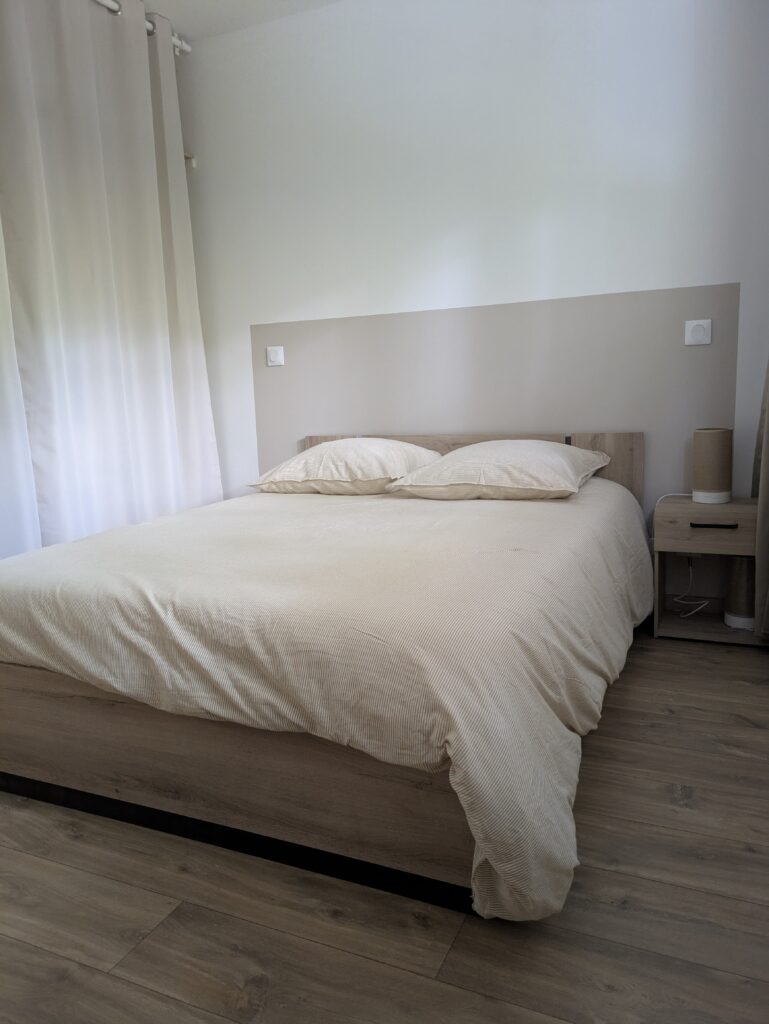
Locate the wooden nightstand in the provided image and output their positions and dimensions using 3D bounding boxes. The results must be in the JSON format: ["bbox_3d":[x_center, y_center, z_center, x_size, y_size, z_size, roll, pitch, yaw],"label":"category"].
[{"bbox_3d":[1.175,0.201,2.652,0.362,0.490,0.230,2,9,24],"label":"wooden nightstand"}]

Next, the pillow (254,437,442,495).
[{"bbox_3d":[-0.075,-0.181,2.785,0.630,0.175,0.580,2,9,24],"label":"pillow"}]

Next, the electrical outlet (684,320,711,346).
[{"bbox_3d":[1.133,-0.648,2.672,0.085,0.085,0.013,2,9,24],"label":"electrical outlet"}]

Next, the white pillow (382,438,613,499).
[{"bbox_3d":[0.404,-0.159,2.546,0.640,0.175,0.600,2,9,24],"label":"white pillow"}]

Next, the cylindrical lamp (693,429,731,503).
[{"bbox_3d":[1.146,-0.162,2.583,0.124,0.248,0.124,2,9,24],"label":"cylindrical lamp"}]

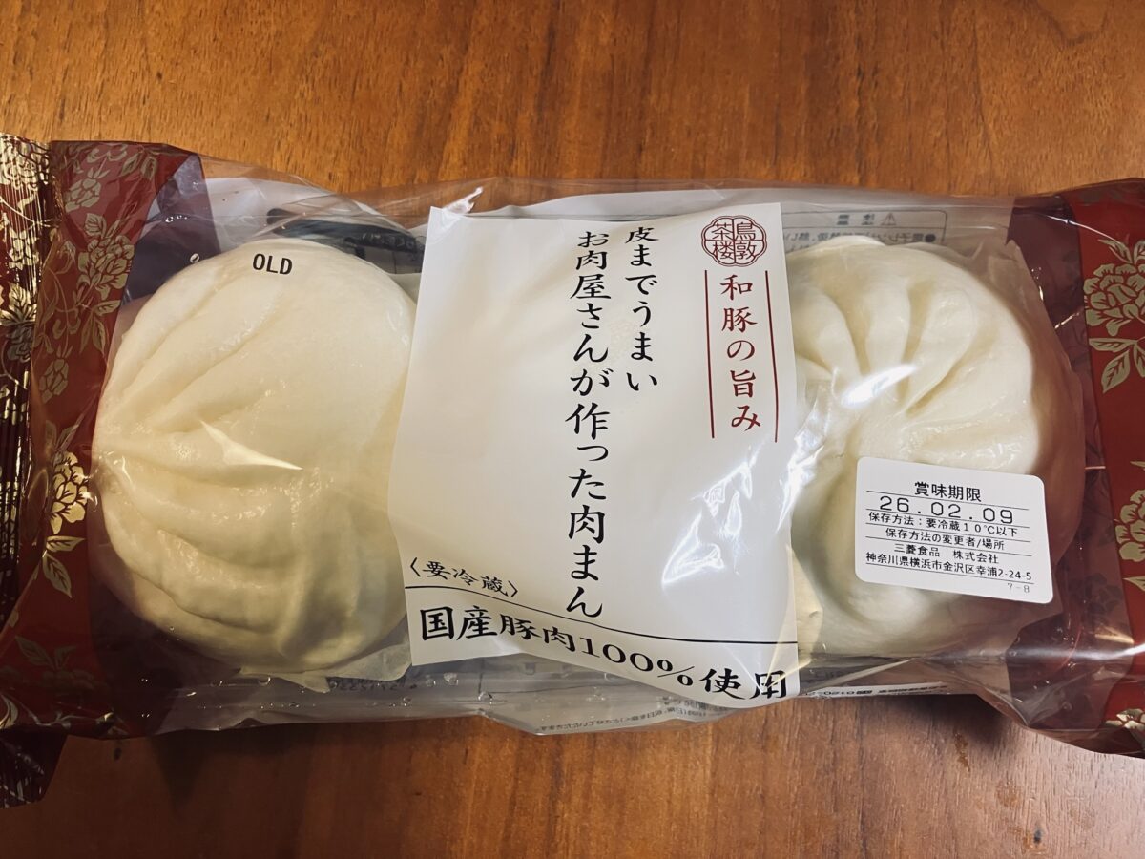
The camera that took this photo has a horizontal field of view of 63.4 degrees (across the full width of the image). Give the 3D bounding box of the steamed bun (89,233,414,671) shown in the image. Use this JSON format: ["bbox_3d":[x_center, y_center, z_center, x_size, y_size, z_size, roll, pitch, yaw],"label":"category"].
[{"bbox_3d":[-0.067,0.006,0.222,0.100,0.058,0.102,0,78,0],"label":"steamed bun"}]

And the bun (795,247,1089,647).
[{"bbox_3d":[0.070,0.004,0.222,0.102,0.056,0.102,0,78,0],"label":"bun"}]

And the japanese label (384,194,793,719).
[{"bbox_3d":[0.004,0.005,0.202,0.088,0.020,0.108,0,78,0],"label":"japanese label"}]

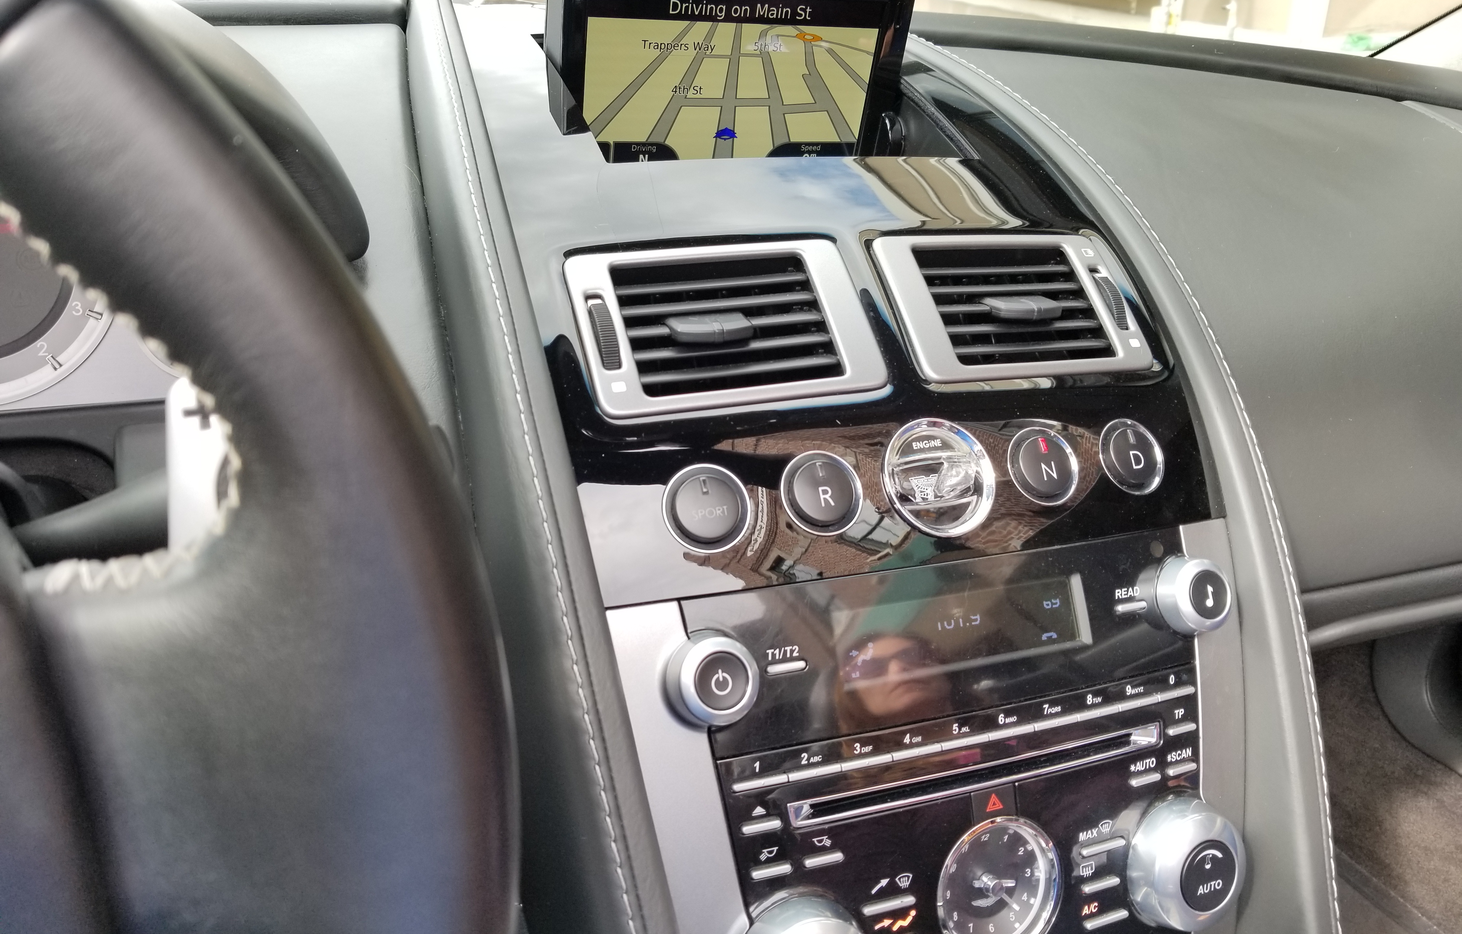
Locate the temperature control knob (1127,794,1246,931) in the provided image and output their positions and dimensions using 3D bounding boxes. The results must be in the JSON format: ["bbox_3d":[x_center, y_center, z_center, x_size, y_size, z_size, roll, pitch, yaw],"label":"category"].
[{"bbox_3d":[0.157,0.138,0.376,0.041,0.041,0.018,-6,1,-20],"label":"temperature control knob"}]

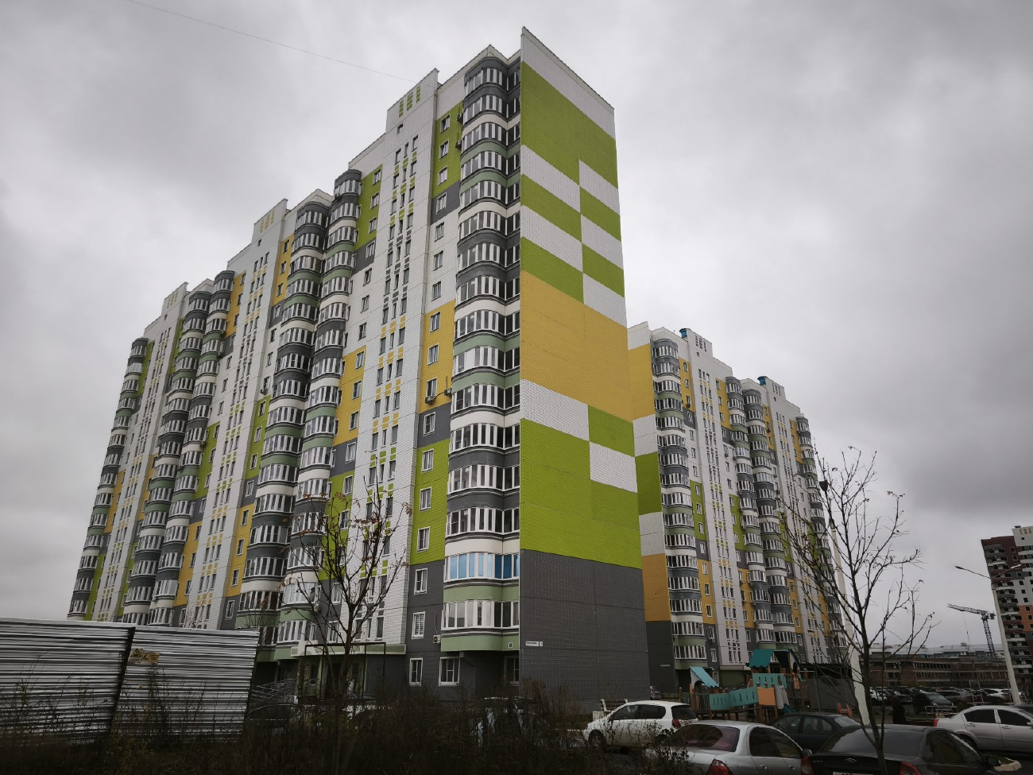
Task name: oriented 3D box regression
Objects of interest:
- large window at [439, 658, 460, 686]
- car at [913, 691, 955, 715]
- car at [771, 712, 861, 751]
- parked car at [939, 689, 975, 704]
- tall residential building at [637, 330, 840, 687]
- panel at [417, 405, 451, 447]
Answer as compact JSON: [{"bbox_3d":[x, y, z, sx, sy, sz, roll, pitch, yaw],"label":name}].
[{"bbox_3d":[-4.145,17.677,42.767,1.900,1.600,0.200,-20,-29,41],"label":"large window"},{"bbox_3d":[31.455,23.791,51.748,1.760,1.580,4.200,-5,-22,13],"label":"car"},{"bbox_3d":[8.257,9.769,18.984,4.350,1.430,1.700,-19,-29,39],"label":"car"},{"bbox_3d":[39.750,28.742,63.277,4.500,1.470,1.780,-18,-28,38],"label":"parked car"},{"bbox_3d":[35.684,22.198,117.416,15.800,54.700,58.000,-19,-29,40],"label":"tall residential building"},{"bbox_3d":[-6.019,2.841,50.677,3.850,2.800,0.250,-20,-29,41],"label":"panel"}]

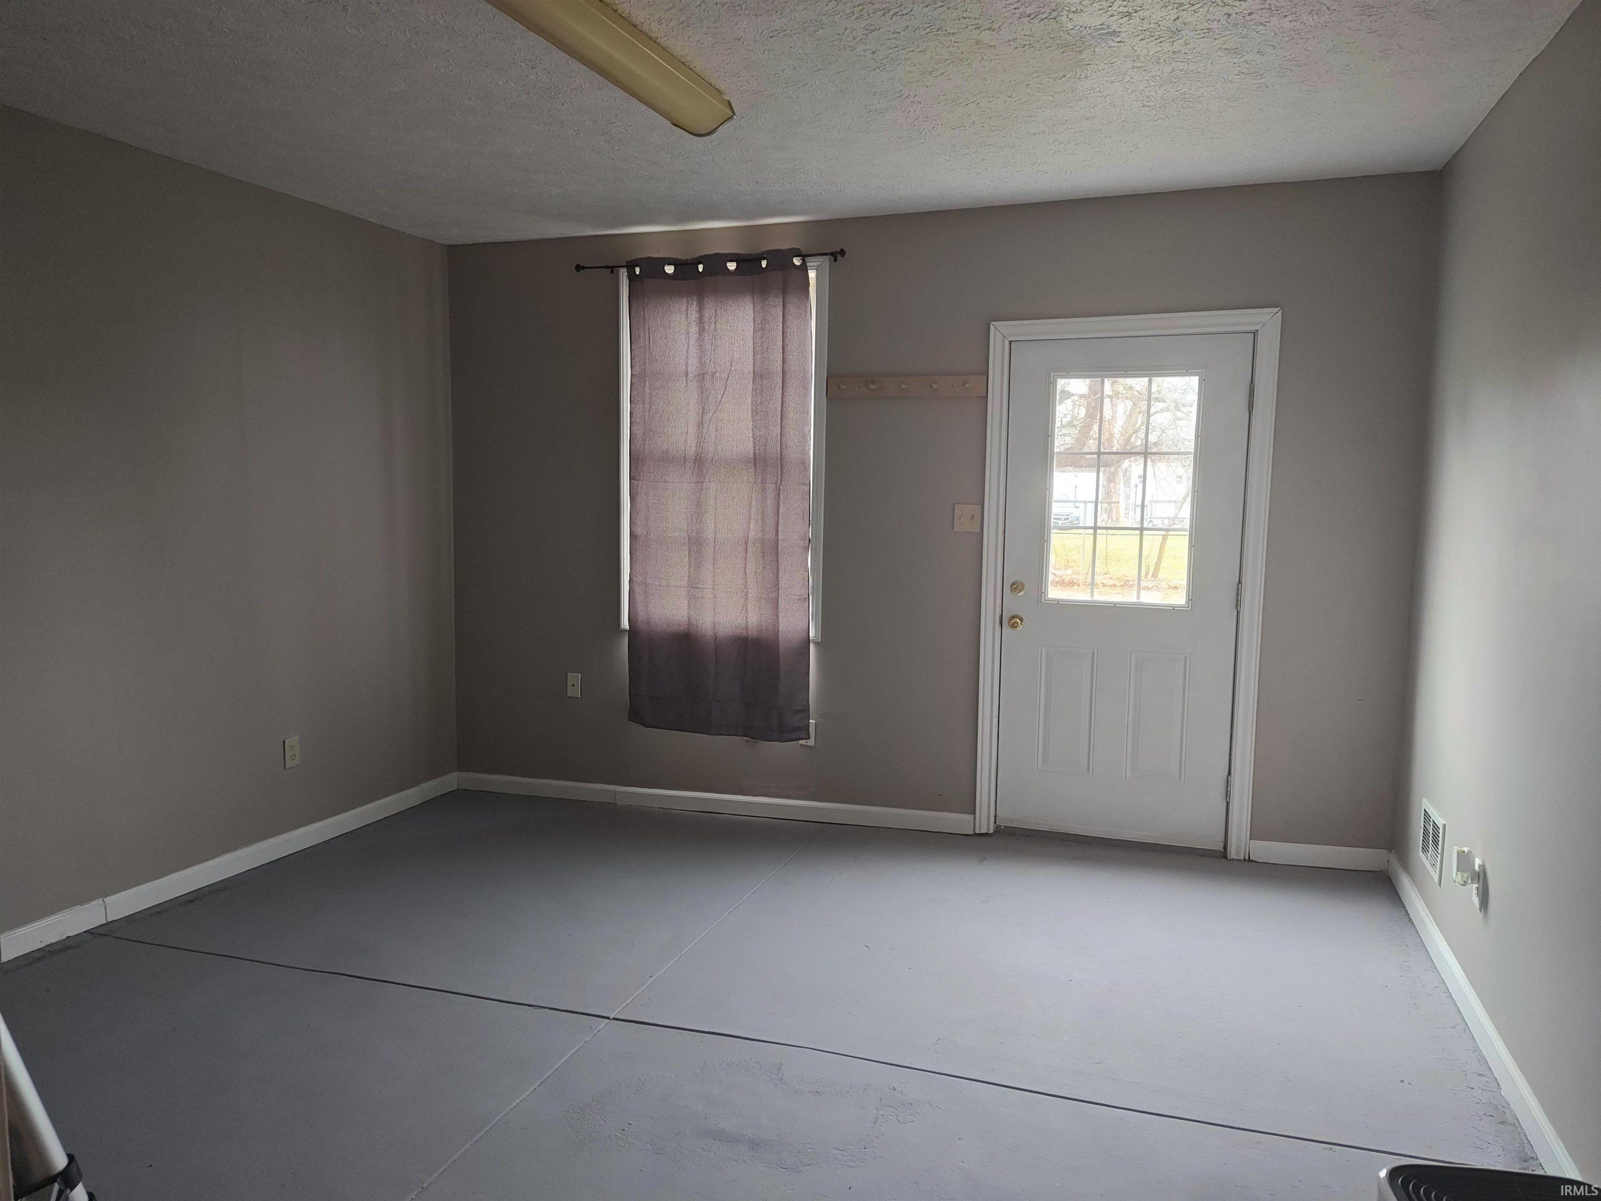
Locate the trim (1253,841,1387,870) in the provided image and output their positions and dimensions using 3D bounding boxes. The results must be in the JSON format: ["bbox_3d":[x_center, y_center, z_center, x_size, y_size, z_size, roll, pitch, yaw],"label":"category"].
[{"bbox_3d":[1.995,0.983,4.108,0.482,0.079,0.014,0,5,20],"label":"trim"}]

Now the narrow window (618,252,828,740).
[{"bbox_3d":[-0.373,-0.451,4.751,0.875,2.117,0.085,3,6,19],"label":"narrow window"}]

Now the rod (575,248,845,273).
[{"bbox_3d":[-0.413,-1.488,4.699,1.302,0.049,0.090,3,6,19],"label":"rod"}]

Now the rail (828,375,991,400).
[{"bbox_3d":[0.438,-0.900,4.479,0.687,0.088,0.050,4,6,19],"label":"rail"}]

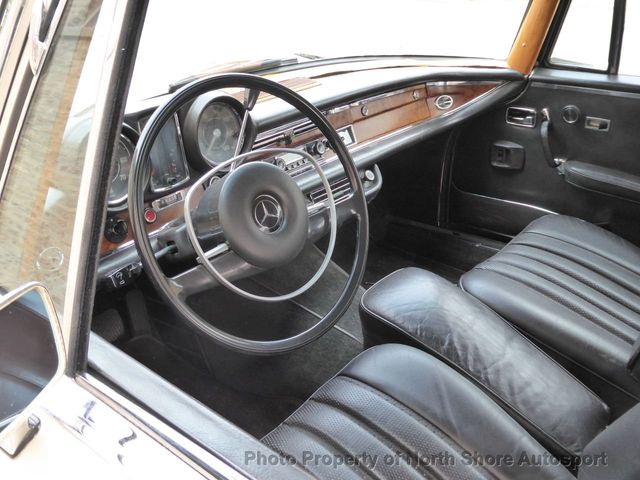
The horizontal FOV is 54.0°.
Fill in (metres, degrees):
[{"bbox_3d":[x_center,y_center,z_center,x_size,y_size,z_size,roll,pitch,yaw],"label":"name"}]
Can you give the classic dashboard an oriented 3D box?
[{"bbox_3d":[-0.029,-0.217,1.366,0.350,0.305,1.340,19,32,36],"label":"classic dashboard"}]

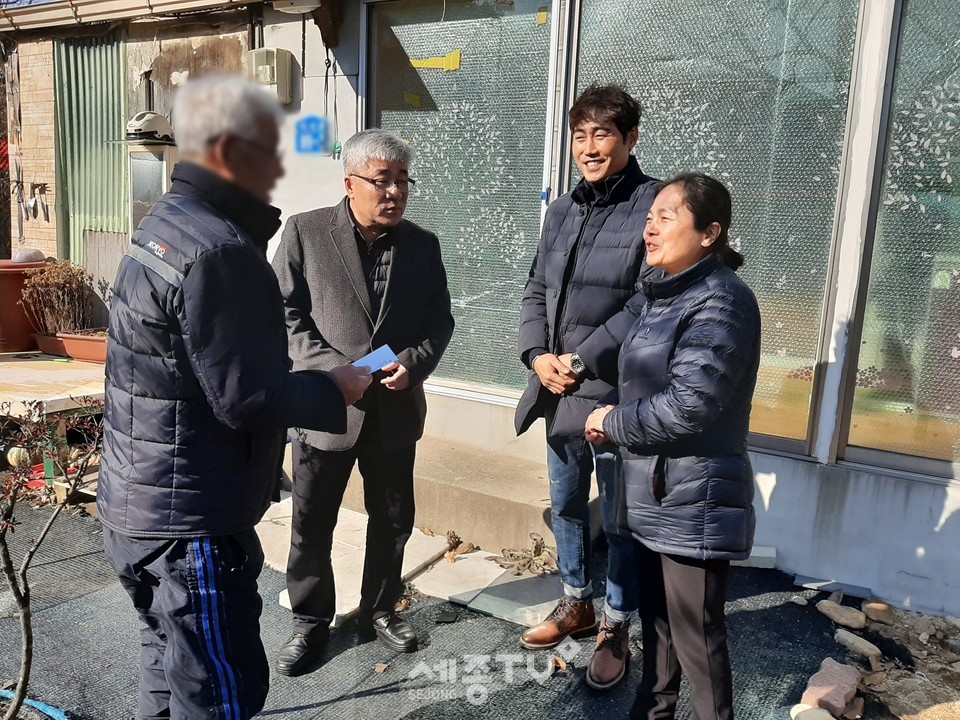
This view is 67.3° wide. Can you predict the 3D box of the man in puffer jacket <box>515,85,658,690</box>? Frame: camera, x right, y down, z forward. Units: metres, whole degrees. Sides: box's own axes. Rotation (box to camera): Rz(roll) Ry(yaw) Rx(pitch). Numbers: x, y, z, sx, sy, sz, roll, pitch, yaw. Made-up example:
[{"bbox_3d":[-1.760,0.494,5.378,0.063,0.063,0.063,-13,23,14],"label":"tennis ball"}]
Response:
[{"bbox_3d":[0.356,0.103,2.190,0.515,1.772,0.416,11,13,38],"label":"man in puffer jacket"}]

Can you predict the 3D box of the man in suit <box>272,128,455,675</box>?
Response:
[{"bbox_3d":[-0.350,0.147,2.185,0.525,1.614,0.406,0,11,-17],"label":"man in suit"}]

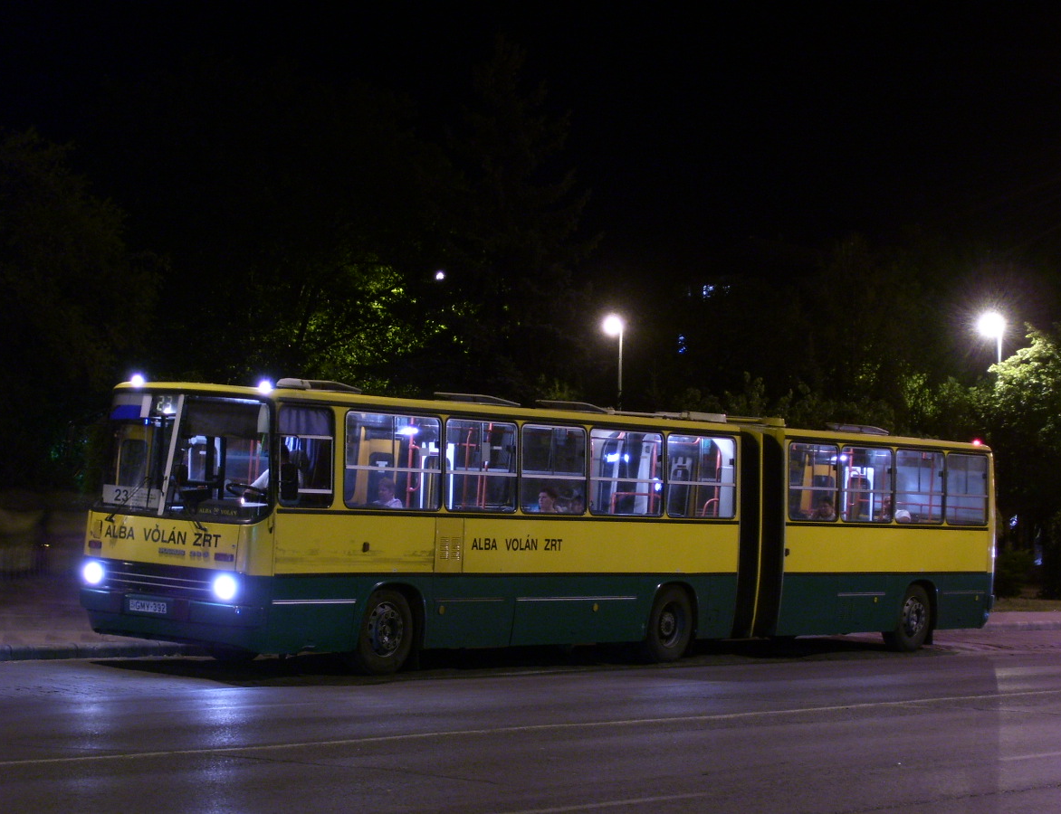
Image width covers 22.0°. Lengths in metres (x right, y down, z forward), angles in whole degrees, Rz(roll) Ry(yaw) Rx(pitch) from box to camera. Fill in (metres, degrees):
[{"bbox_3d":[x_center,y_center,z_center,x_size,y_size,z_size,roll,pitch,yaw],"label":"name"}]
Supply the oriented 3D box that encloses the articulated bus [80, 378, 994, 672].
[{"bbox_3d":[1.030,1.576,34.628,2.500,3.160,16.400,2,-1,37],"label":"articulated bus"}]

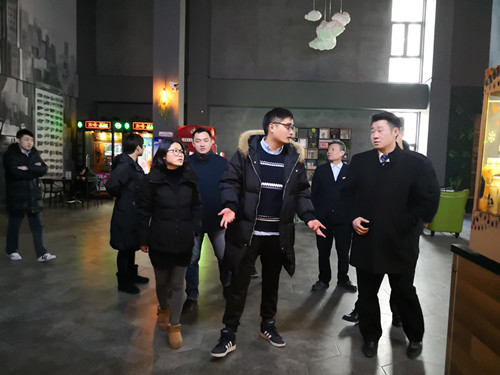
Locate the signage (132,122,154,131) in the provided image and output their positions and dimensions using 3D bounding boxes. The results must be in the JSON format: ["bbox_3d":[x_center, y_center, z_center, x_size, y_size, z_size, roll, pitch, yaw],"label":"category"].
[{"bbox_3d":[-3.240,-1.900,12.150,0.800,0.270,0.080,1,4,0],"label":"signage"}]

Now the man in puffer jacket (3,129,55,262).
[{"bbox_3d":[-2.975,0.099,5.211,0.580,1.730,0.500,-2,6,-41],"label":"man in puffer jacket"}]

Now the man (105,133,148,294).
[{"bbox_3d":[-1.307,0.262,4.167,0.420,1.650,0.500,4,5,29],"label":"man"}]

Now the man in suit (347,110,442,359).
[{"bbox_3d":[1.033,0.350,2.904,0.640,1.790,0.450,3,5,18],"label":"man in suit"}]

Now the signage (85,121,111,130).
[{"bbox_3d":[-4.735,-1.932,12.150,0.800,0.270,0.080,1,4,0],"label":"signage"}]

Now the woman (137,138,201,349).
[{"bbox_3d":[-0.639,0.411,2.982,0.500,1.570,0.450,0,5,-16],"label":"woman"}]

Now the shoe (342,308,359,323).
[{"bbox_3d":[0.980,1.147,3.488,0.290,0.110,0.105,0,5,-23],"label":"shoe"}]

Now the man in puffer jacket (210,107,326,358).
[{"bbox_3d":[0.111,0.325,2.917,0.840,1.790,0.580,1,4,-7],"label":"man in puffer jacket"}]

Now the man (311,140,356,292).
[{"bbox_3d":[0.927,0.308,4.325,0.550,1.650,0.380,1,4,0],"label":"man"}]

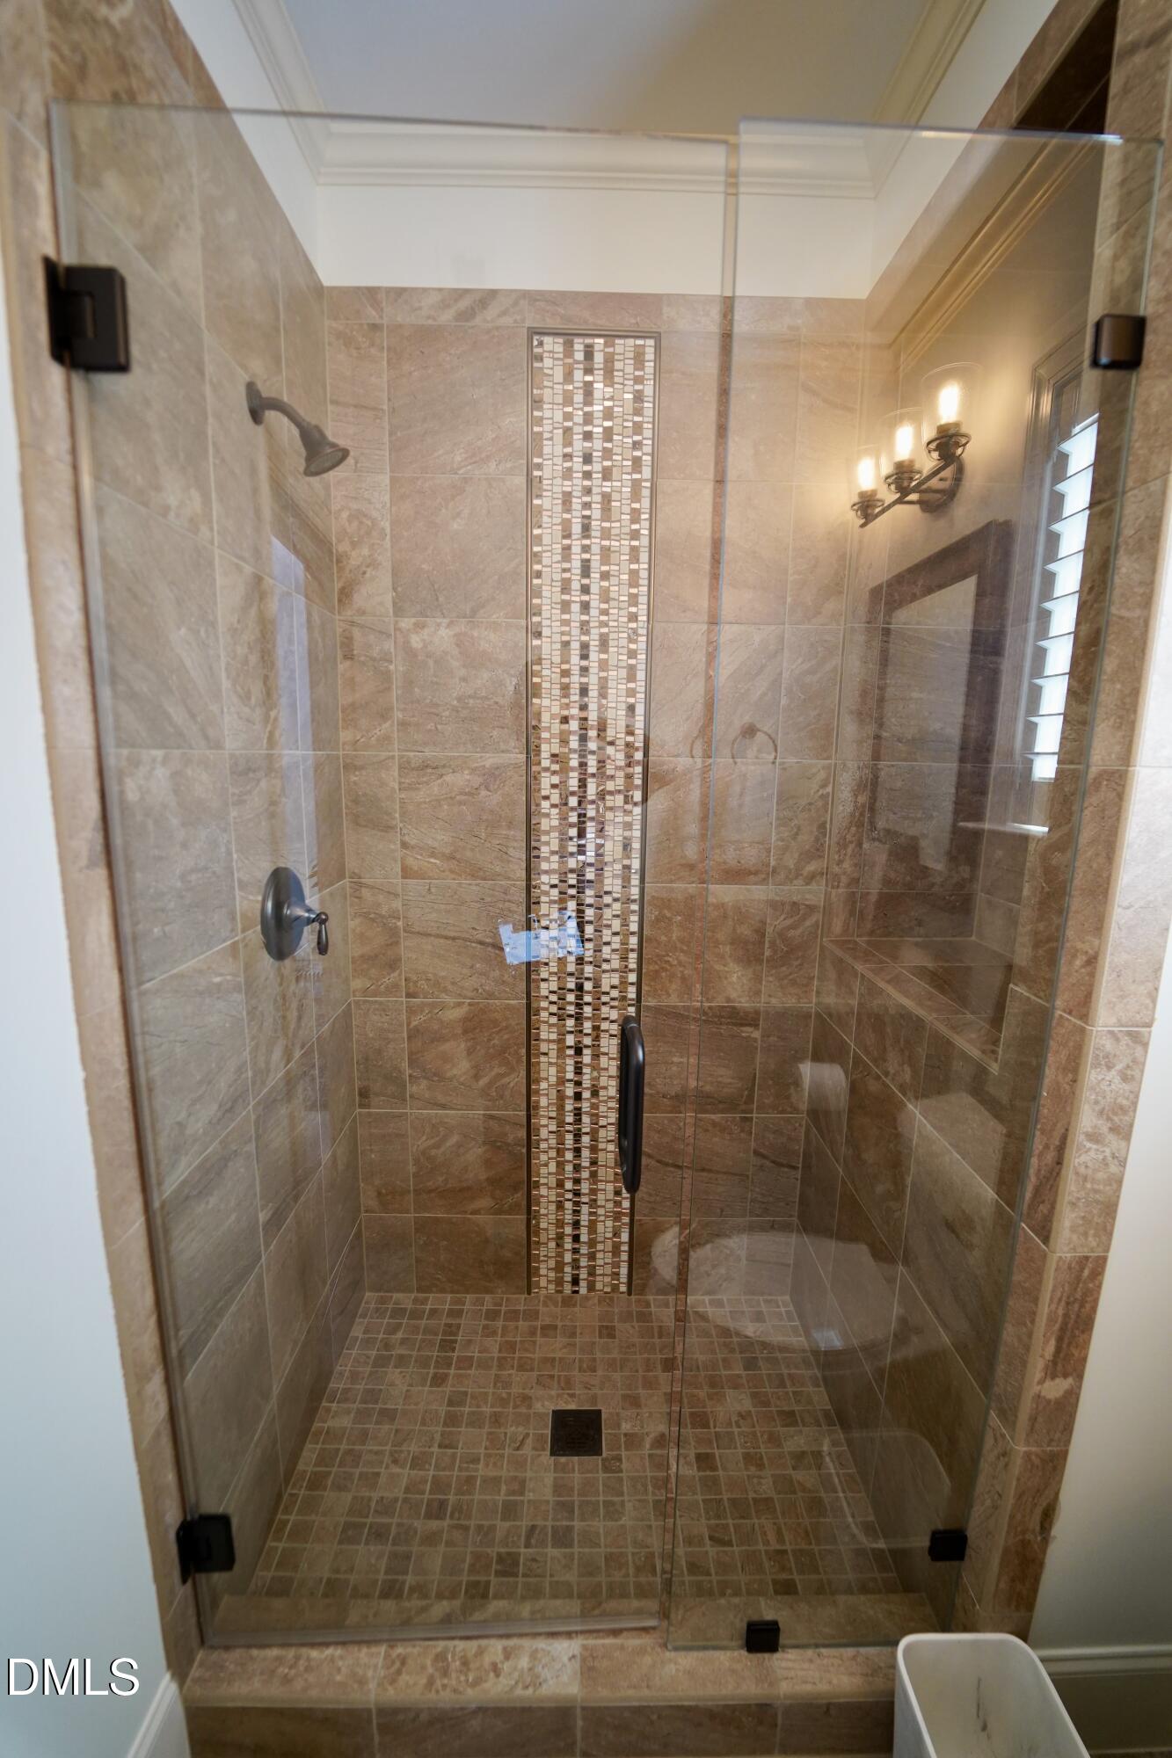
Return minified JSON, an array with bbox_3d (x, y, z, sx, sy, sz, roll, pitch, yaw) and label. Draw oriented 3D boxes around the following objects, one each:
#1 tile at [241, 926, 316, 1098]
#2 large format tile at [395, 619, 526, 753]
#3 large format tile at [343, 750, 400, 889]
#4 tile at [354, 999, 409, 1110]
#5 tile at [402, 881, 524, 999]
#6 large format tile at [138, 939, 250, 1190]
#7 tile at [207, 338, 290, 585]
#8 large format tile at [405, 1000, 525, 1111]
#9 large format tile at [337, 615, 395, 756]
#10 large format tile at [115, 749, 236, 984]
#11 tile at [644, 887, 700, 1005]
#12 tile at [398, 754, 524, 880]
[{"bbox_3d":[-0.593,0.223,1.328,0.011,0.302,0.292,1,10,-1],"label":"tile"},{"bbox_3d":[-0.294,-0.448,1.621,0.303,0.302,0.011,1,10,-1],"label":"large format tile"},{"bbox_3d":[-0.522,-0.145,1.671,0.133,0.316,0.012,1,10,0],"label":"large format tile"},{"bbox_3d":[-0.529,0.458,1.778,0.128,0.302,0.011,1,10,-1],"label":"tile"},{"bbox_3d":[-0.306,0.156,1.724,0.306,0.304,0.012,1,10,0],"label":"tile"},{"bbox_3d":[-0.591,0.271,1.044,0.020,0.304,0.267,1,10,-1],"label":"large format tile"},{"bbox_3d":[-0.578,-0.687,1.170,0.011,0.302,0.292,1,10,-1],"label":"tile"},{"bbox_3d":[-0.308,0.460,1.779,0.304,0.304,0.020,1,10,0],"label":"large format tile"},{"bbox_3d":[-0.514,-0.452,1.619,0.128,0.302,0.011,1,10,-1],"label":"large format tile"},{"bbox_3d":[-0.586,-0.032,0.991,0.020,0.304,0.267,1,10,-1],"label":"large format tile"},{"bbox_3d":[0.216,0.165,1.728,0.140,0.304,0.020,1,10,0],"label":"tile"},{"bbox_3d":[-0.301,-0.146,1.672,0.308,0.304,0.012,1,10,0],"label":"tile"}]

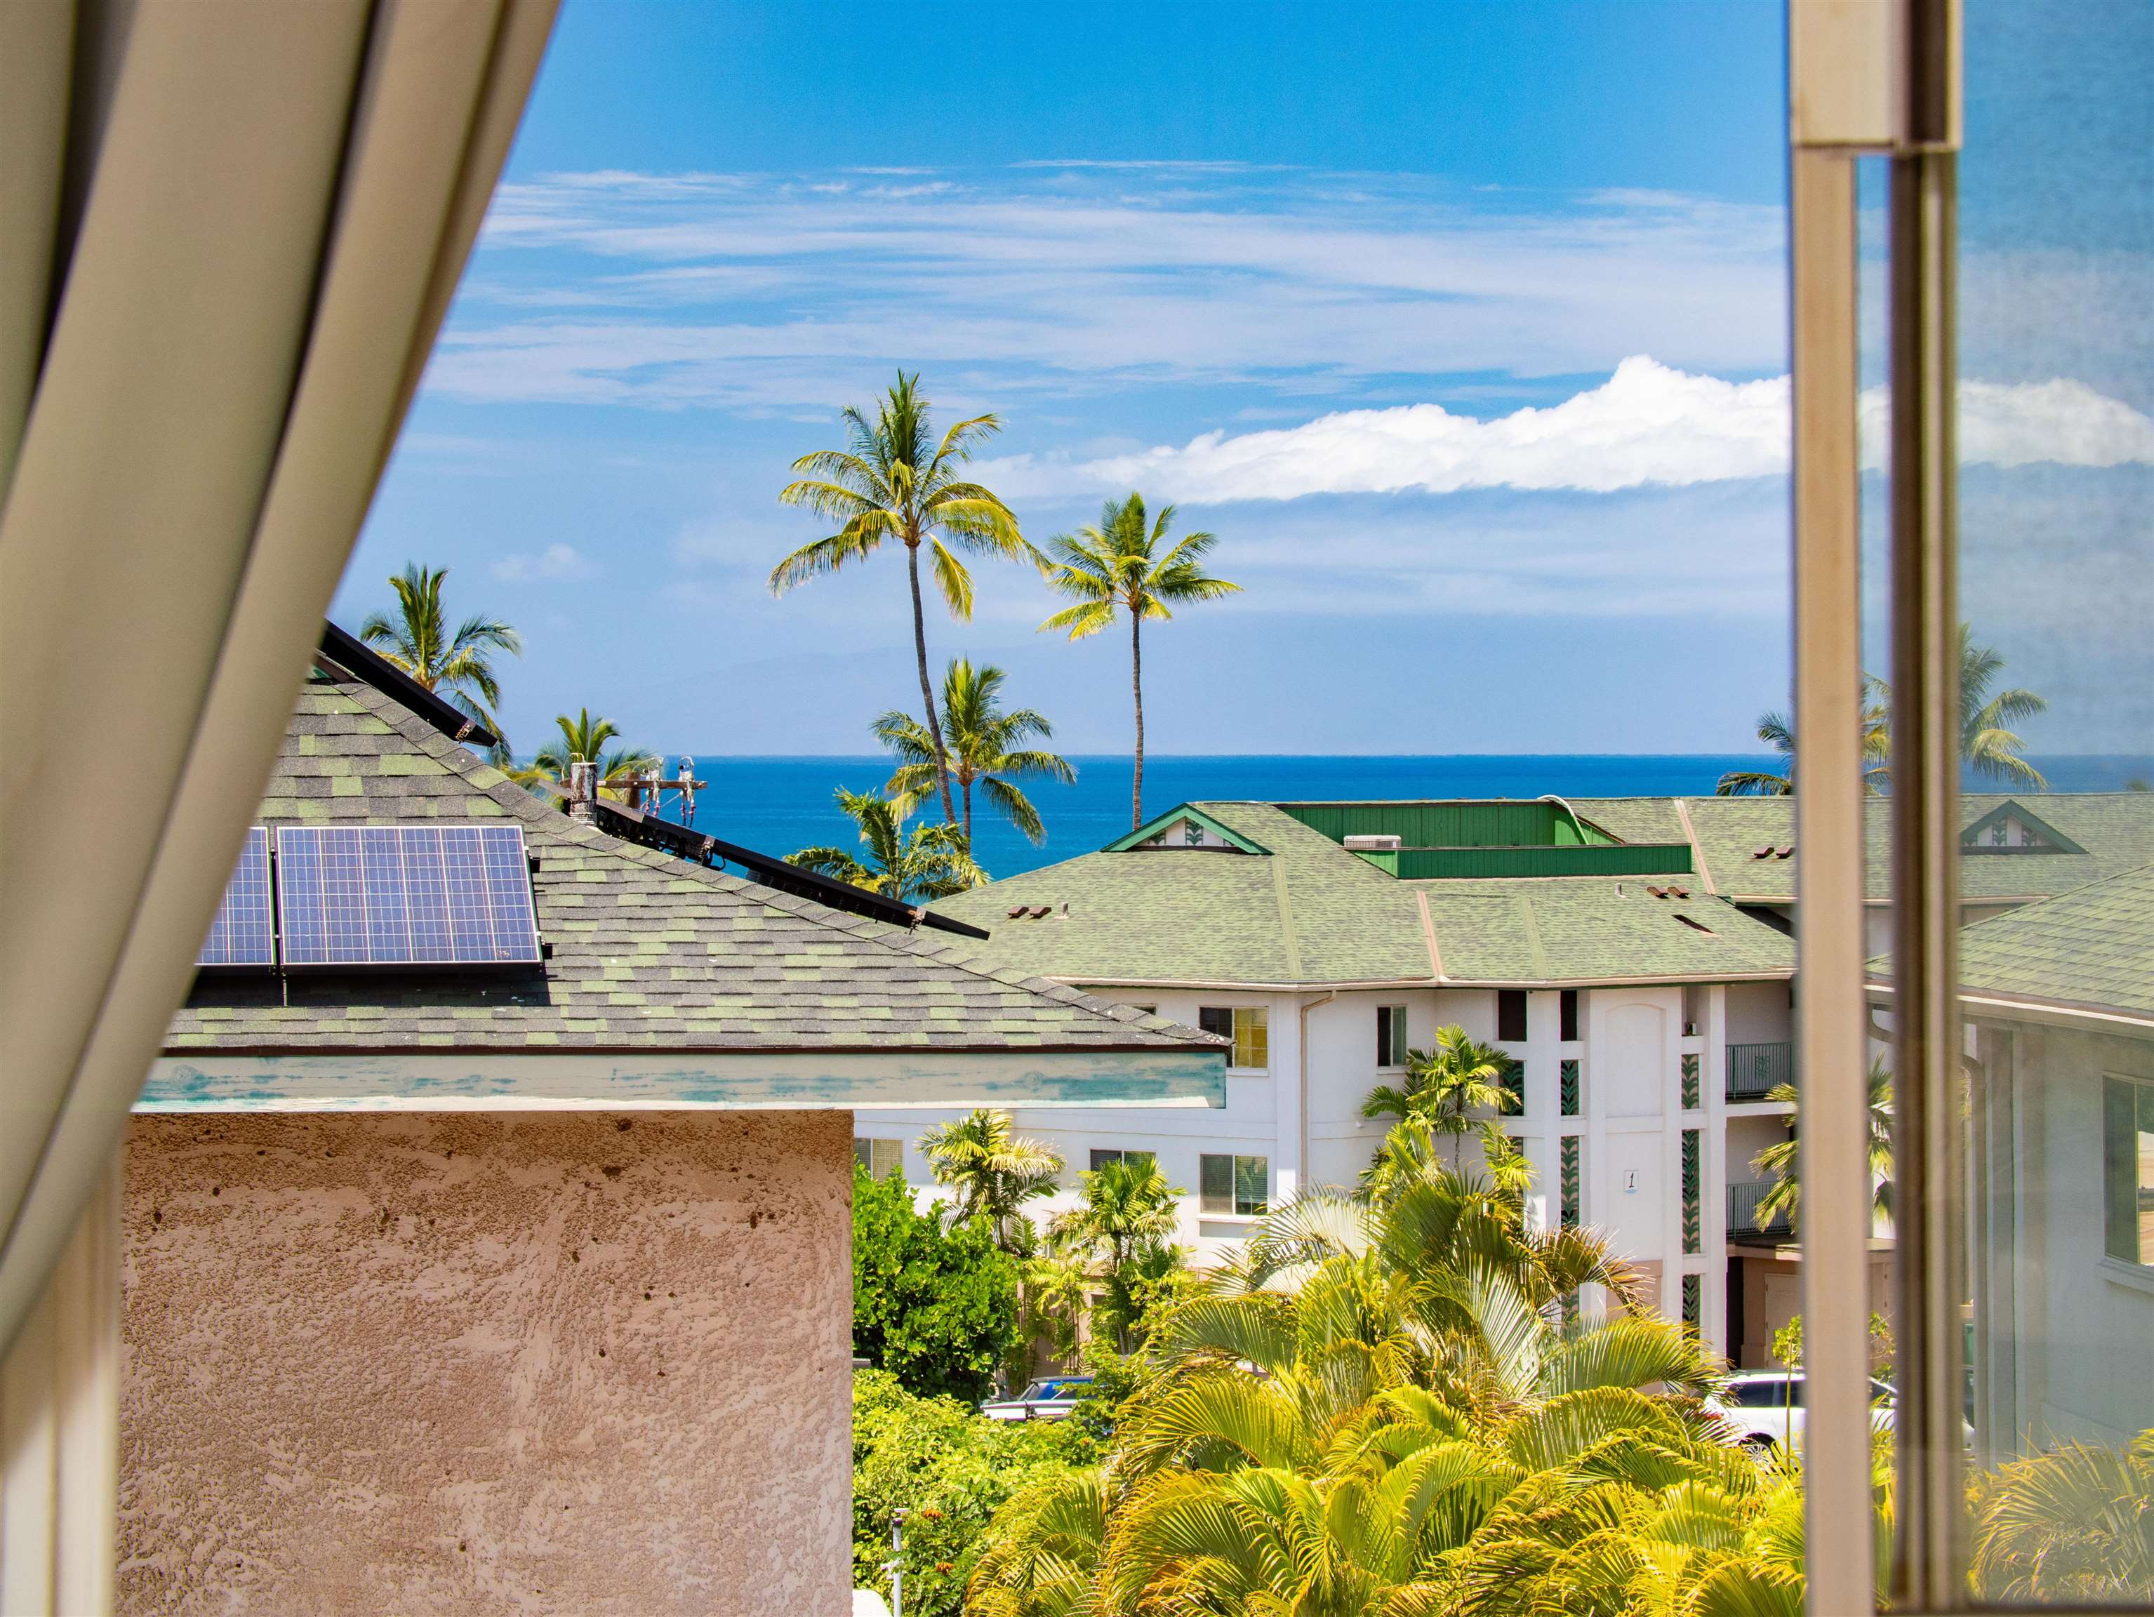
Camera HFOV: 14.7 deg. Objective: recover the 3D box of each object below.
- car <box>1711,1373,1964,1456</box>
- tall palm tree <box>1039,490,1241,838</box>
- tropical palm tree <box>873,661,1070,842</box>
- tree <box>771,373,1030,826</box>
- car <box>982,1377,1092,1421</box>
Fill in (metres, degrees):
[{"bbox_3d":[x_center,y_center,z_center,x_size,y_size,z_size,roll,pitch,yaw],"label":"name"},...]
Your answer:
[{"bbox_3d":[13.508,10.745,147.000,4.800,1.730,1.900,0,0,-2],"label":"car"},{"bbox_3d":[1.635,1.618,222.000,5.600,20.080,5.600,0,0,0],"label":"tall palm tree"},{"bbox_3d":[-2.667,3.919,215.000,5.400,15.560,5.400,0,0,0],"label":"tropical palm tree"},{"bbox_3d":[-4.280,0.466,207.000,6.500,22.560,6.500,0,0,0],"label":"tree"},{"bbox_3d":[0.075,10.828,149.000,4.600,1.540,1.830,0,0,-26],"label":"car"}]

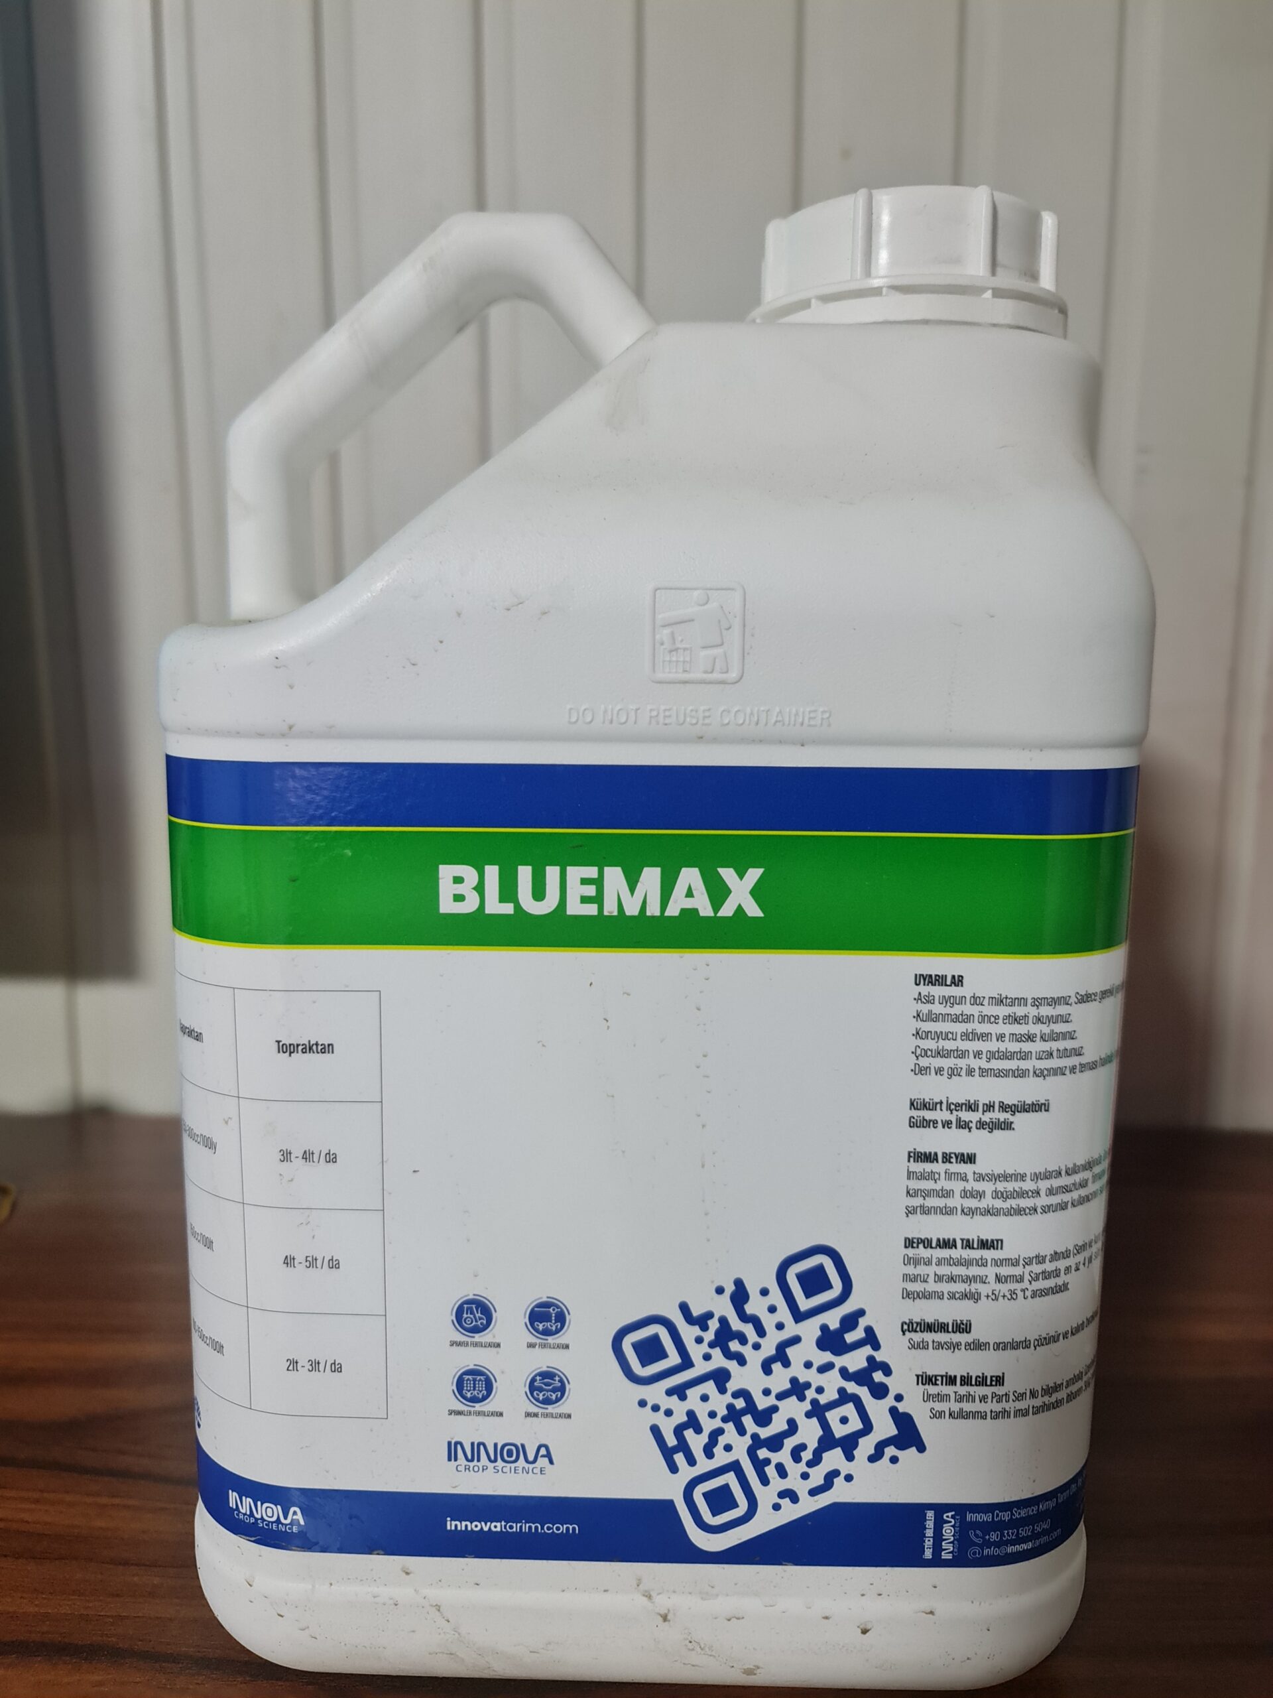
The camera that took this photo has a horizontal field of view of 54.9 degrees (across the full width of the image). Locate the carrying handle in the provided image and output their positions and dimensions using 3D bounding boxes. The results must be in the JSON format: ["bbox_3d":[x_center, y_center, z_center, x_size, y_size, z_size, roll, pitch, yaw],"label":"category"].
[{"bbox_3d":[-0.043,-0.093,0.270,0.095,0.085,0.027,1,8,2],"label":"carrying handle"}]

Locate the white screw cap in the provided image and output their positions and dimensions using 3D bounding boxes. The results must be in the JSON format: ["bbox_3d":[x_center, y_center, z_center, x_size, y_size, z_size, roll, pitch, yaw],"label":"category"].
[{"bbox_3d":[0.058,-0.117,0.264,0.067,0.025,0.067,1,8,2],"label":"white screw cap"}]

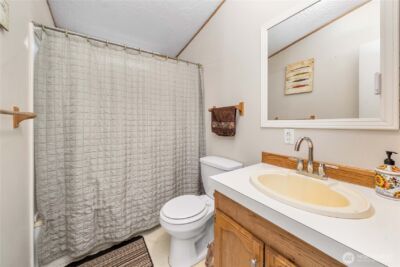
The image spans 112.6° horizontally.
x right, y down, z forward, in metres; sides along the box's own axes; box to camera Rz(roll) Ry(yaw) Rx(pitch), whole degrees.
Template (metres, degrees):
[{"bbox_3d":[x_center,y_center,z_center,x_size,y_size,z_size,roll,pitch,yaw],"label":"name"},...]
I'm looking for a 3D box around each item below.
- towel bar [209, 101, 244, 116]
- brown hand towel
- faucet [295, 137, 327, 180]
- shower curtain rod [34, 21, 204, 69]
[{"bbox_3d":[0.246,-0.242,1.397,0.090,0.135,0.470,0,1,-31],"label":"towel bar"},{"bbox_3d":[0.233,-0.128,1.363,0.065,0.275,0.360,0,1,-31],"label":"brown hand towel"},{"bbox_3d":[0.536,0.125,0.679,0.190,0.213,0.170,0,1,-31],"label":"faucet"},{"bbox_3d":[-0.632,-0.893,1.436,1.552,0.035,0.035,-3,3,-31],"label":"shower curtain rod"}]

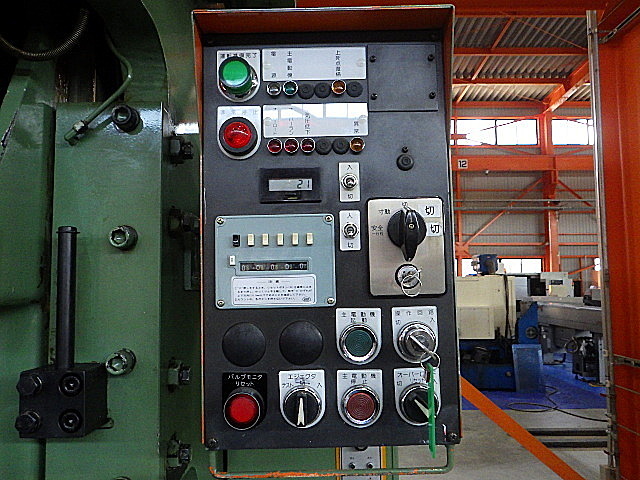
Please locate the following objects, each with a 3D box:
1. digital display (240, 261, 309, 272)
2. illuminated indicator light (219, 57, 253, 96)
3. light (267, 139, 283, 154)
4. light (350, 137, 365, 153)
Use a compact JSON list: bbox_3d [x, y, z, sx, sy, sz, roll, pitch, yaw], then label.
[{"bbox_3d":[-0.044,0.025,0.494,0.065,0.011,0.005,-1,-5,0],"label":"digital display"},{"bbox_3d":[-0.081,-0.160,0.501,0.035,0.036,0.024,-1,-5,0],"label":"illuminated indicator light"},{"bbox_3d":[-0.044,-0.091,0.502,0.014,0.014,0.012,-1,-5,0],"label":"light"},{"bbox_3d":[0.037,-0.095,0.515,0.015,0.015,0.014,-1,-5,0],"label":"light"}]

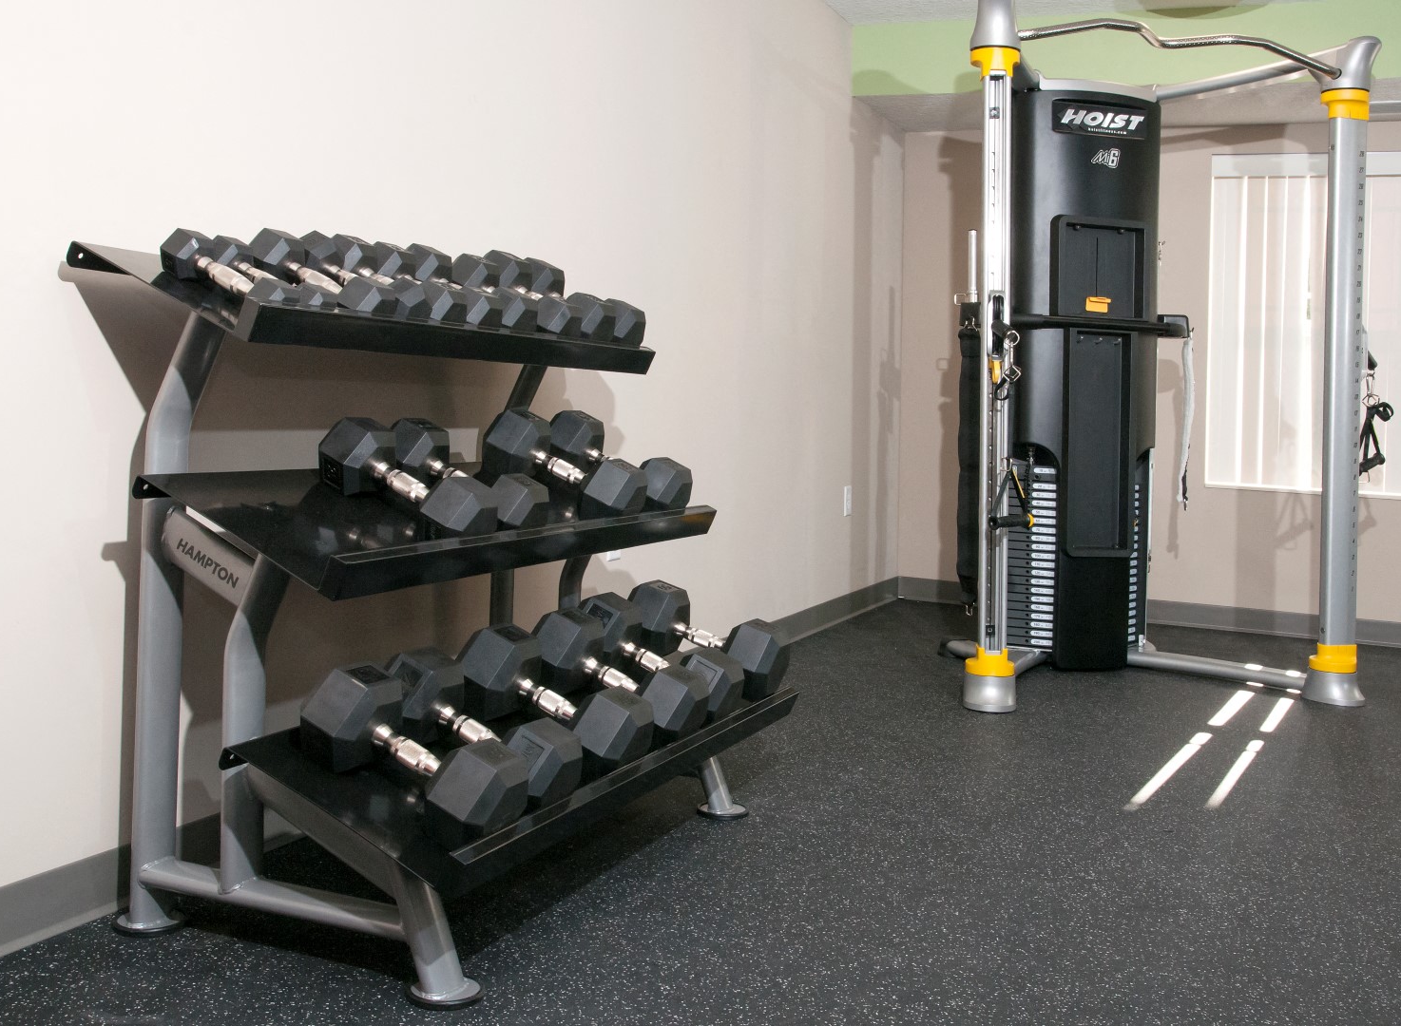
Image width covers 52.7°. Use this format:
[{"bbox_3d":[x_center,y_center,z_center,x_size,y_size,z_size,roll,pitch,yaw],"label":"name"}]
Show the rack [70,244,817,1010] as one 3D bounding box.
[{"bbox_3d":[-0.377,0.120,2.574,0.730,1.085,1.274,3,4,24],"label":"rack"}]

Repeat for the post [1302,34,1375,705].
[{"bbox_3d":[1.998,-0.431,4.402,0.220,2.043,0.170,2,4,24],"label":"post"}]

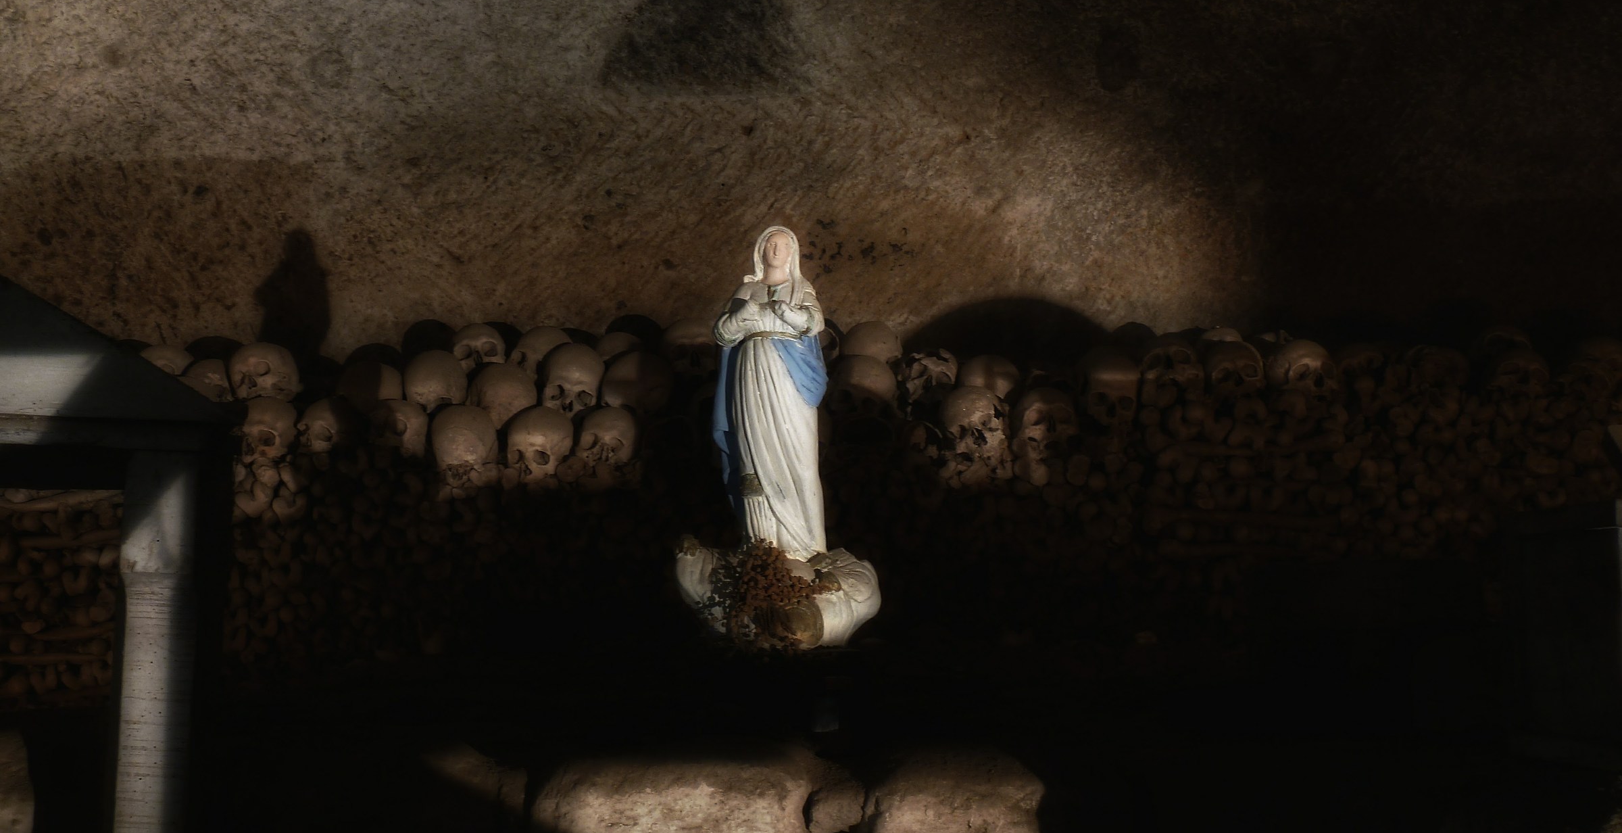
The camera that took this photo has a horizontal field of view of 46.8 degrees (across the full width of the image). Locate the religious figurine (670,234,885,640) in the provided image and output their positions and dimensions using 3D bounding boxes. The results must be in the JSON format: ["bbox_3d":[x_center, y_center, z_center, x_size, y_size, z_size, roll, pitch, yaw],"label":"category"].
[{"bbox_3d":[-0.048,0.026,2.700,0.290,0.610,0.220,-1,-6,5],"label":"religious figurine"}]

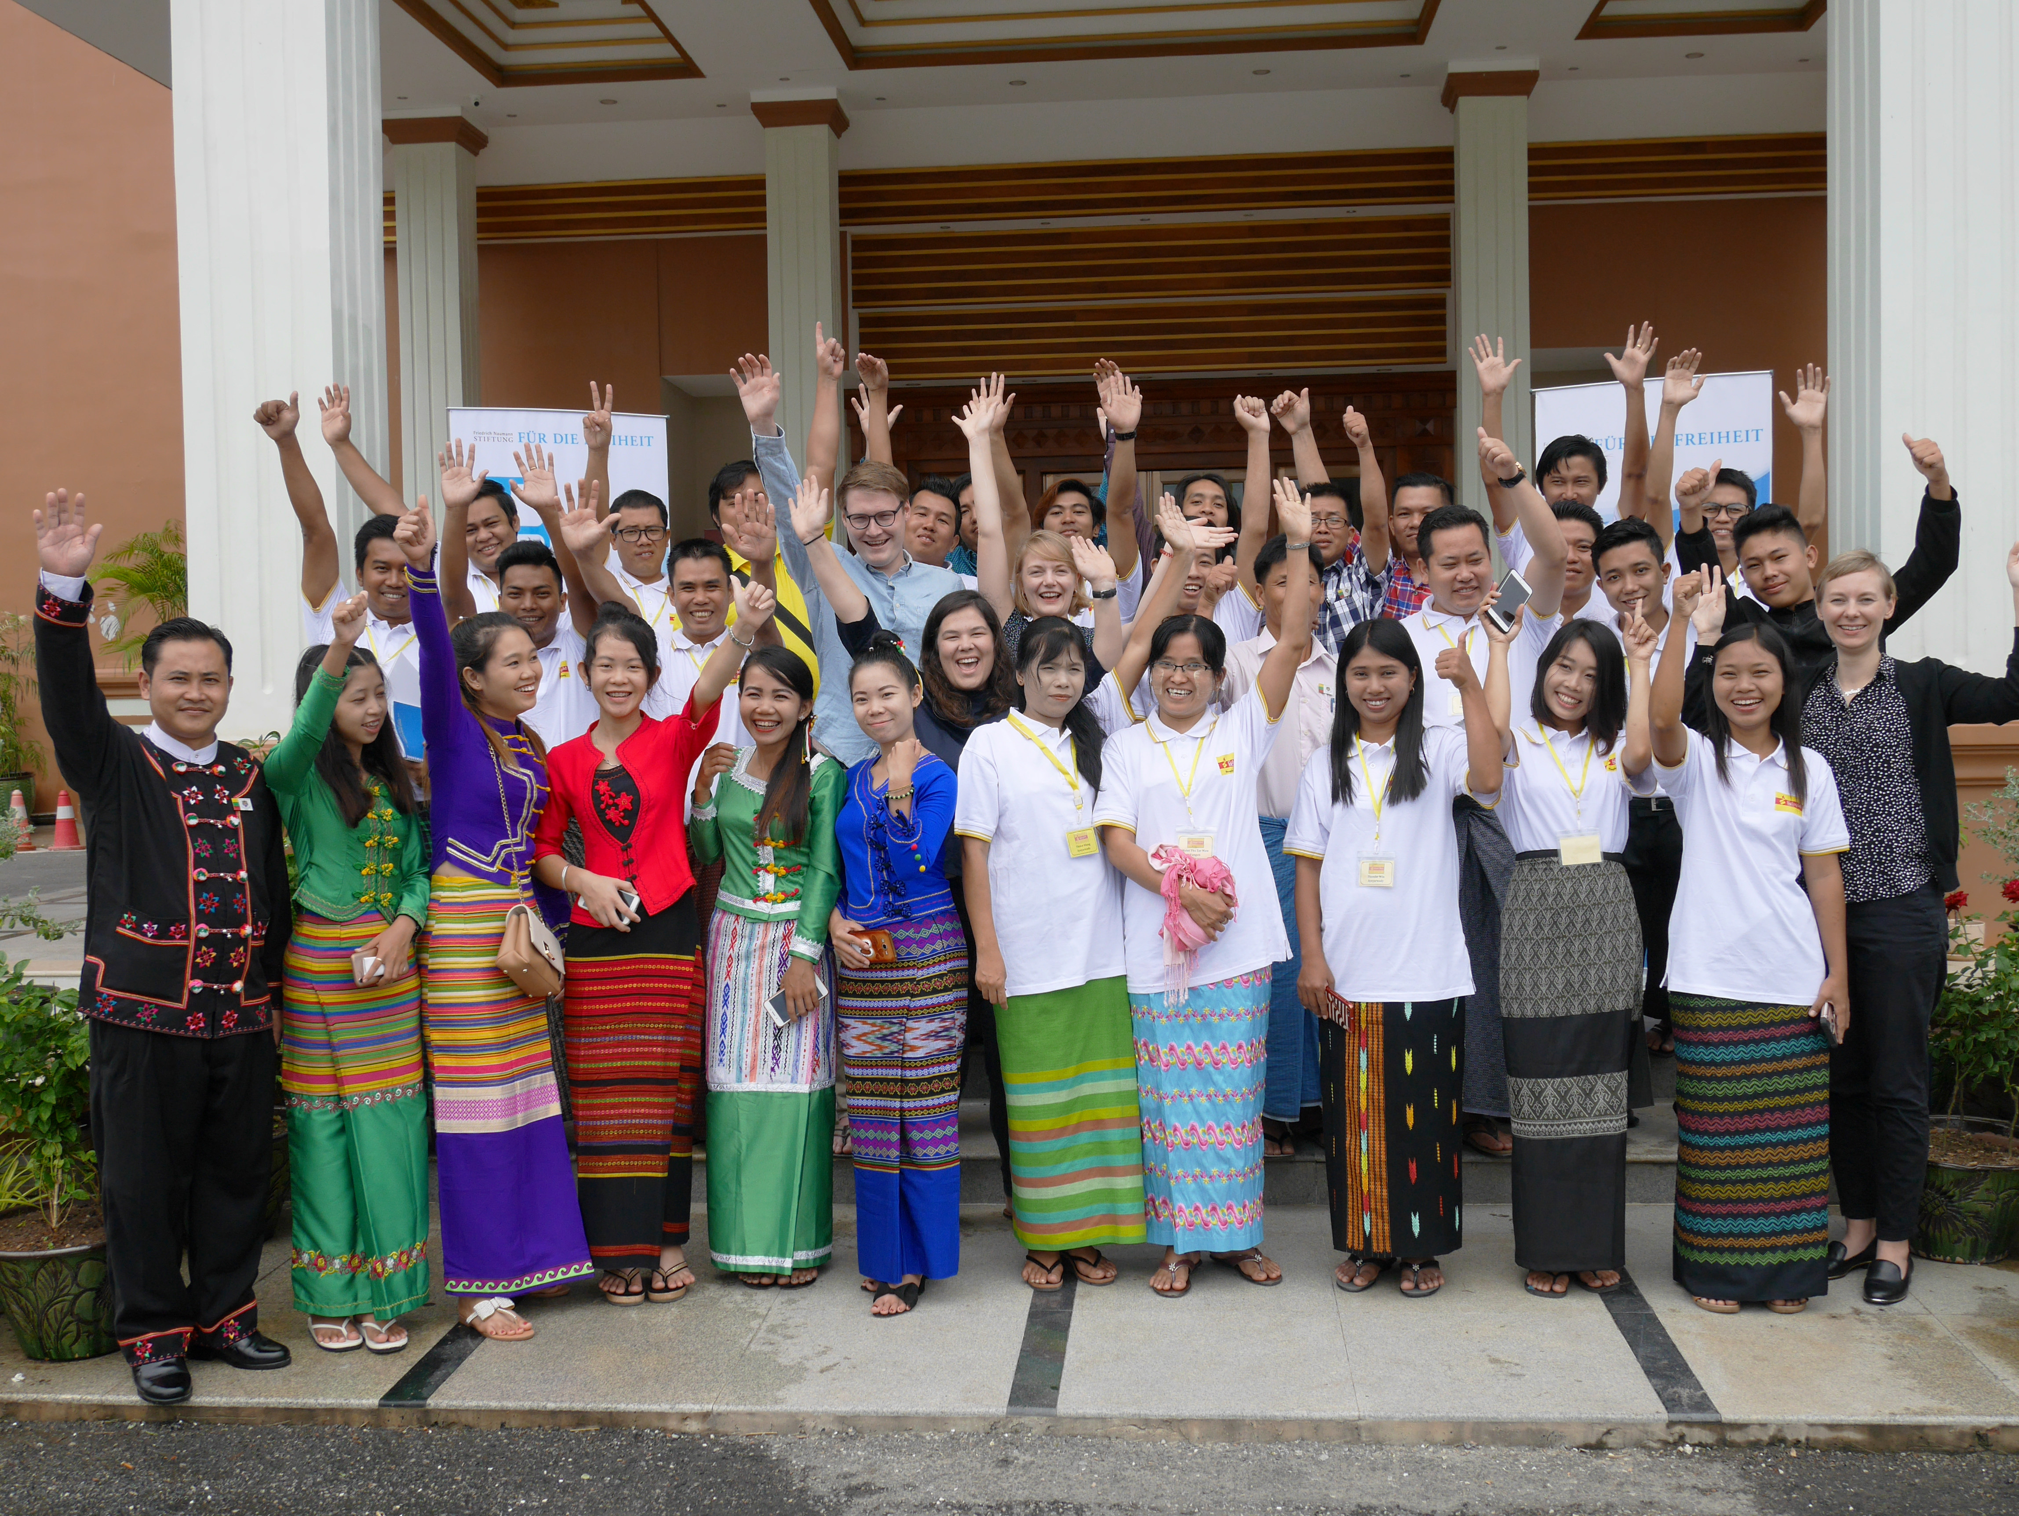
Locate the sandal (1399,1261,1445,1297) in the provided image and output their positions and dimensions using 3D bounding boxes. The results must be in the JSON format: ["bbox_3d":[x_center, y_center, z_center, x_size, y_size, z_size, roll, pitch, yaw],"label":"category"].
[{"bbox_3d":[0.951,1.193,4.880,0.095,0.060,0.245,0,4,10],"label":"sandal"}]

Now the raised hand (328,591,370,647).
[{"bbox_3d":[-1.439,-0.303,4.580,0.085,0.120,0.085,14,3,-11],"label":"raised hand"}]

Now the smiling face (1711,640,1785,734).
[{"bbox_3d":[1.633,-0.157,4.640,0.155,0.210,0.150,0,3,21],"label":"smiling face"}]

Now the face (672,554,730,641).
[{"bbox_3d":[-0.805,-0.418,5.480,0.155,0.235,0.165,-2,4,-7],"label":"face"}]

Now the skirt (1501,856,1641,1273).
[{"bbox_3d":[1.333,0.728,4.985,0.328,0.978,0.280,-1,2,10],"label":"skirt"}]

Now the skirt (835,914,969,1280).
[{"bbox_3d":[-0.252,0.769,4.900,0.305,0.870,0.260,-1,4,-2],"label":"skirt"}]

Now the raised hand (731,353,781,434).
[{"bbox_3d":[-0.657,-0.945,5.450,0.130,0.204,0.080,-1,2,-5],"label":"raised hand"}]

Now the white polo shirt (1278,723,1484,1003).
[{"bbox_3d":[0.876,0.249,4.910,0.460,0.650,0.270,0,3,16],"label":"white polo shirt"}]

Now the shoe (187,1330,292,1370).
[{"bbox_3d":[-1.700,1.265,4.610,0.280,0.105,0.100,0,3,28],"label":"shoe"}]

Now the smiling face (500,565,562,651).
[{"bbox_3d":[-1.236,-0.391,5.430,0.155,0.205,0.150,-1,3,-9],"label":"smiling face"}]

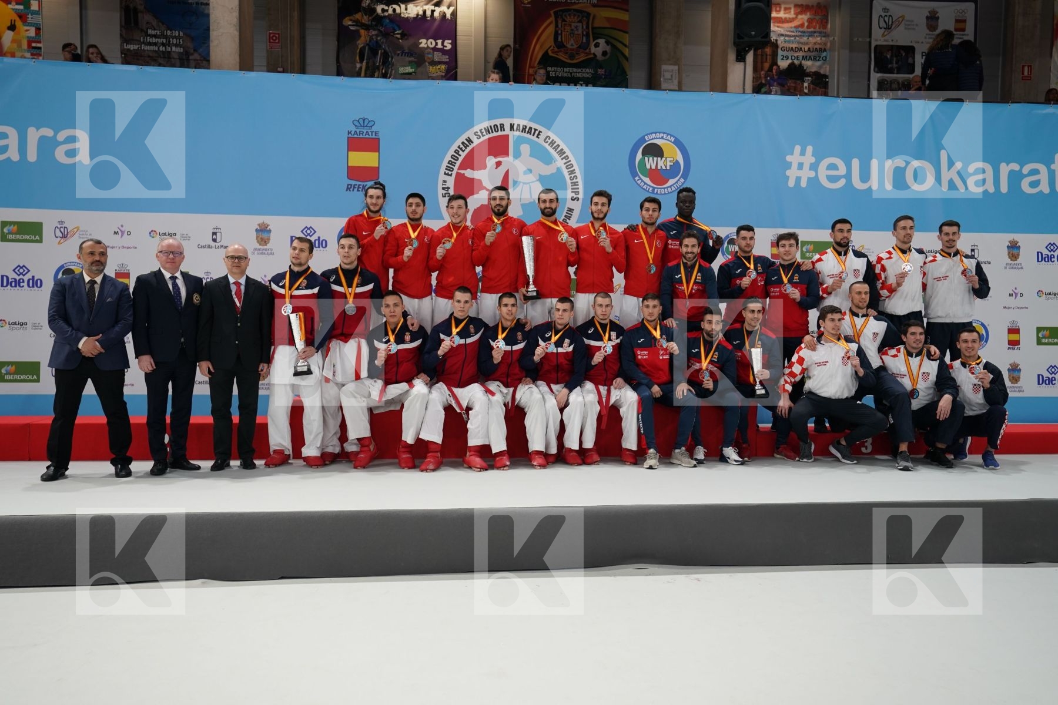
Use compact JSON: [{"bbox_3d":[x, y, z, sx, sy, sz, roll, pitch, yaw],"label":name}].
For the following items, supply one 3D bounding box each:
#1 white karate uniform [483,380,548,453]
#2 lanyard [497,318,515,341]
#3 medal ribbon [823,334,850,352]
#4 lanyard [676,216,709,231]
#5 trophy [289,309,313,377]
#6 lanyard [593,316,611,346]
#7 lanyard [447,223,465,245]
[{"bbox_3d":[-0.111,0.503,6.680,0.510,0.550,0.520,1,2,-3],"label":"white karate uniform"},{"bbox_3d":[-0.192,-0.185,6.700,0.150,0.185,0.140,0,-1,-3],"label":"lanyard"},{"bbox_3d":[2.571,-0.080,6.880,0.220,0.170,0.130,1,2,6],"label":"medal ribbon"},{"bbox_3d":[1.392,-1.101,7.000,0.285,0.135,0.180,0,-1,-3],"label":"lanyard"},{"bbox_3d":[-1.785,-0.068,6.450,0.145,0.505,0.140,-7,3,-12],"label":"trophy"},{"bbox_3d":[0.621,-0.182,6.980,0.145,0.235,0.130,1,2,2],"label":"lanyard"},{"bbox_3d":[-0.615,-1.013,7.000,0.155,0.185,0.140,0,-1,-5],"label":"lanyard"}]

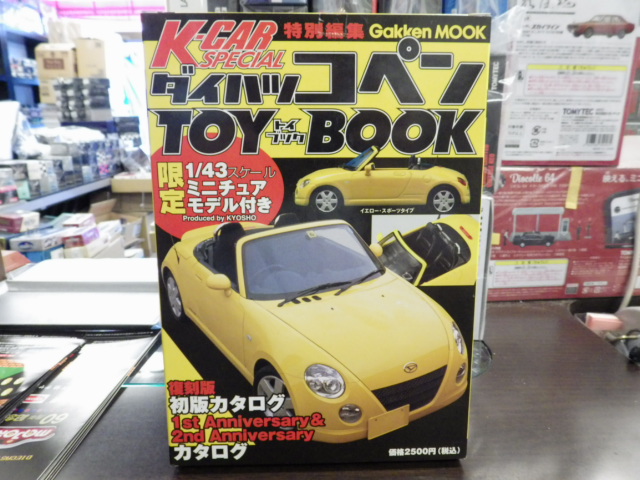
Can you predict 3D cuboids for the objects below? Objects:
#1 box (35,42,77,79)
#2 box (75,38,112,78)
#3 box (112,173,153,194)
[{"bbox_3d":[-1.966,-1.349,3.561,0.270,0.255,0.270,-1,13,-3],"label":"box"},{"bbox_3d":[-1.732,-1.380,3.563,0.215,0.285,0.250,-3,13,-14],"label":"box"},{"bbox_3d":[-1.300,-0.423,3.445,0.370,0.100,0.320,0,12,0],"label":"box"}]

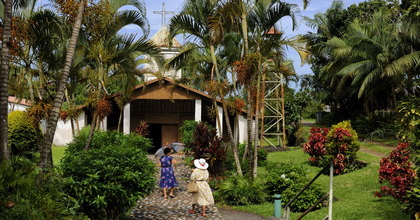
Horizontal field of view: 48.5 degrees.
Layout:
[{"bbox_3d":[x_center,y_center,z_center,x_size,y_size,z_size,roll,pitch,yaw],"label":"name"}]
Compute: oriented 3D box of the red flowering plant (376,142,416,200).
[{"bbox_3d":[5.800,1.950,14.500,1.350,1.900,1.250,0,1,0],"label":"red flowering plant"}]

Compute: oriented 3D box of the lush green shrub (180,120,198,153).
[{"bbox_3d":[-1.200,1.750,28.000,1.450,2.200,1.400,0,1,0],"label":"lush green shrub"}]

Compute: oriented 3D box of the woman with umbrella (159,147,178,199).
[{"bbox_3d":[-1.360,2.050,15.300,0.660,1.700,0.600,0,1,-2],"label":"woman with umbrella"}]

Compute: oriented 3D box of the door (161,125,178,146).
[{"bbox_3d":[-2.950,2.100,34.500,1.220,2.150,0.120,0,1,-9],"label":"door"}]

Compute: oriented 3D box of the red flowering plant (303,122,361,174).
[{"bbox_3d":[5.800,1.650,21.800,2.700,2.500,2.300,0,1,0],"label":"red flowering plant"}]

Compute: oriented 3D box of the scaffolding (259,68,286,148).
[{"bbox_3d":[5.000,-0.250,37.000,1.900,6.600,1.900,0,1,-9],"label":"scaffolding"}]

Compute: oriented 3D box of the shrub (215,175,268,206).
[{"bbox_3d":[0.950,2.560,15.400,1.750,0.900,1.400,0,1,0],"label":"shrub"}]

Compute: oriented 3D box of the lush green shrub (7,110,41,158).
[{"bbox_3d":[-10.300,1.550,26.000,2.100,2.700,2.000,0,1,0],"label":"lush green shrub"}]

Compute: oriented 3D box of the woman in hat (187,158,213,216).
[{"bbox_3d":[-0.245,2.210,13.400,0.660,1.640,0.580,0,1,-13],"label":"woman in hat"}]

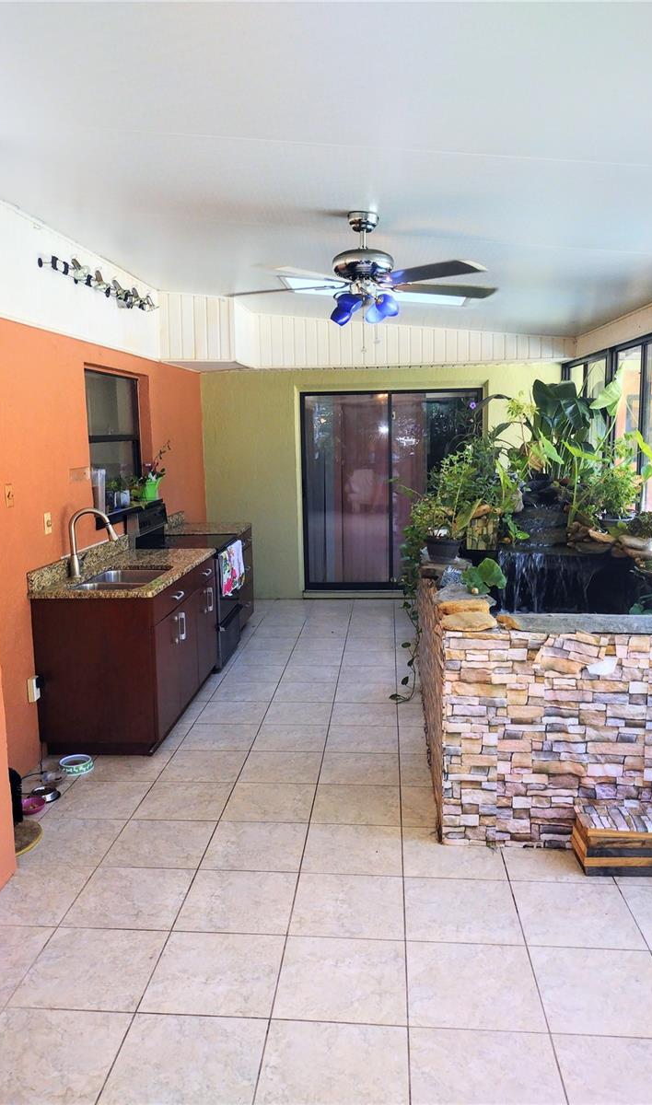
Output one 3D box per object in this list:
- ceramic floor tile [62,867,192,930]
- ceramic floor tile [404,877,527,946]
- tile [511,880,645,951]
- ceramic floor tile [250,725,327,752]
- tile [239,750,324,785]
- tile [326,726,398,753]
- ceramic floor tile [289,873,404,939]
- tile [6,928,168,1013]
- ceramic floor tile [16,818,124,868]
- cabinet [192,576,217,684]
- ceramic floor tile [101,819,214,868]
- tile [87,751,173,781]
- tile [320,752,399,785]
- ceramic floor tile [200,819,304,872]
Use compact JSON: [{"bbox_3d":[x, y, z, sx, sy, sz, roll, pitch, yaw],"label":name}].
[{"bbox_3d":[-0.729,1.305,3.250,0.405,0.010,0.417,0,8,4],"label":"ceramic floor tile"},{"bbox_3d":[0.495,1.310,3.159,0.405,0.010,0.417,0,8,4],"label":"ceramic floor tile"},{"bbox_3d":[0.932,1.357,3.231,0.420,0.010,0.420,0,9,5],"label":"tile"},{"bbox_3d":[-0.196,1.062,4.915,0.408,0.010,0.420,0,9,4],"label":"ceramic floor tile"},{"bbox_3d":[-0.228,1.121,4.479,0.405,0.010,0.417,0,8,4],"label":"tile"},{"bbox_3d":[0.216,1.083,4.975,0.420,0.010,0.420,0,9,5],"label":"tile"},{"bbox_3d":[0.087,1.308,3.189,0.405,0.010,0.417,0,8,4],"label":"ceramic floor tile"},{"bbox_3d":[-0.757,1.361,2.815,0.403,0.010,0.423,0,8,4],"label":"tile"},{"bbox_3d":[-1.100,1.238,3.687,0.403,0.010,0.423,0,8,4],"label":"ceramic floor tile"},{"bbox_3d":[-1.071,0.508,5.830,0.550,0.620,0.579,0,9,4],"label":"cabinet"},{"bbox_3d":[-0.694,1.239,3.657,0.403,0.010,0.423,0,8,4],"label":"ceramic floor tile"},{"bbox_3d":[-1.066,1.149,4.648,0.420,0.010,0.420,0,9,5],"label":"tile"},{"bbox_3d":[0.180,1.120,4.440,0.403,0.010,0.423,0,8,4],"label":"tile"},{"bbox_3d":[-0.301,1.284,3.759,0.420,0.010,0.420,0,9,5],"label":"ceramic floor tile"}]

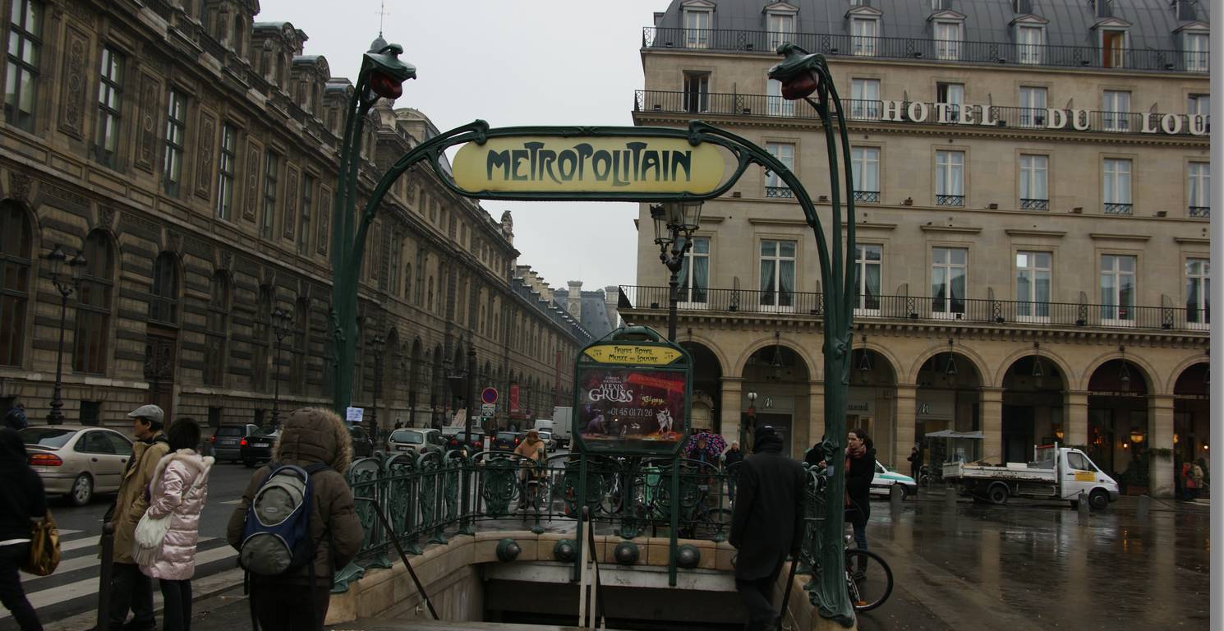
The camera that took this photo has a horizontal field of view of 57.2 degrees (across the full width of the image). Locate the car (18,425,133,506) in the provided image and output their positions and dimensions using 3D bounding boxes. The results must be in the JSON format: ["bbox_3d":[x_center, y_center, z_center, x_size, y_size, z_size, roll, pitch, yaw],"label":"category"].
[{"bbox_3d":[-10.380,2.860,21.750,1.760,1.430,4.500,2,-6,3],"label":"car"}]

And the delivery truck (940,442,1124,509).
[{"bbox_3d":[15.458,5.899,41.678,5.850,2.380,2.050,2,-6,0],"label":"delivery truck"}]

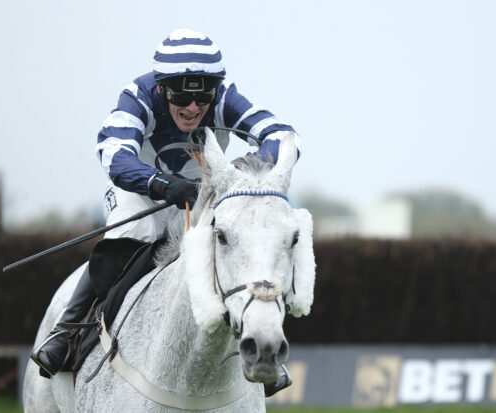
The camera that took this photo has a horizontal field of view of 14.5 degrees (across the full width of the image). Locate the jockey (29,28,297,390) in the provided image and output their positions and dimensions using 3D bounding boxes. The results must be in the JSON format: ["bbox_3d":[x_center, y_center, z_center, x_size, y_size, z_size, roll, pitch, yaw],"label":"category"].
[{"bbox_3d":[-0.240,0.030,6.200,0.820,1.160,0.950,0,-1,-14],"label":"jockey"}]

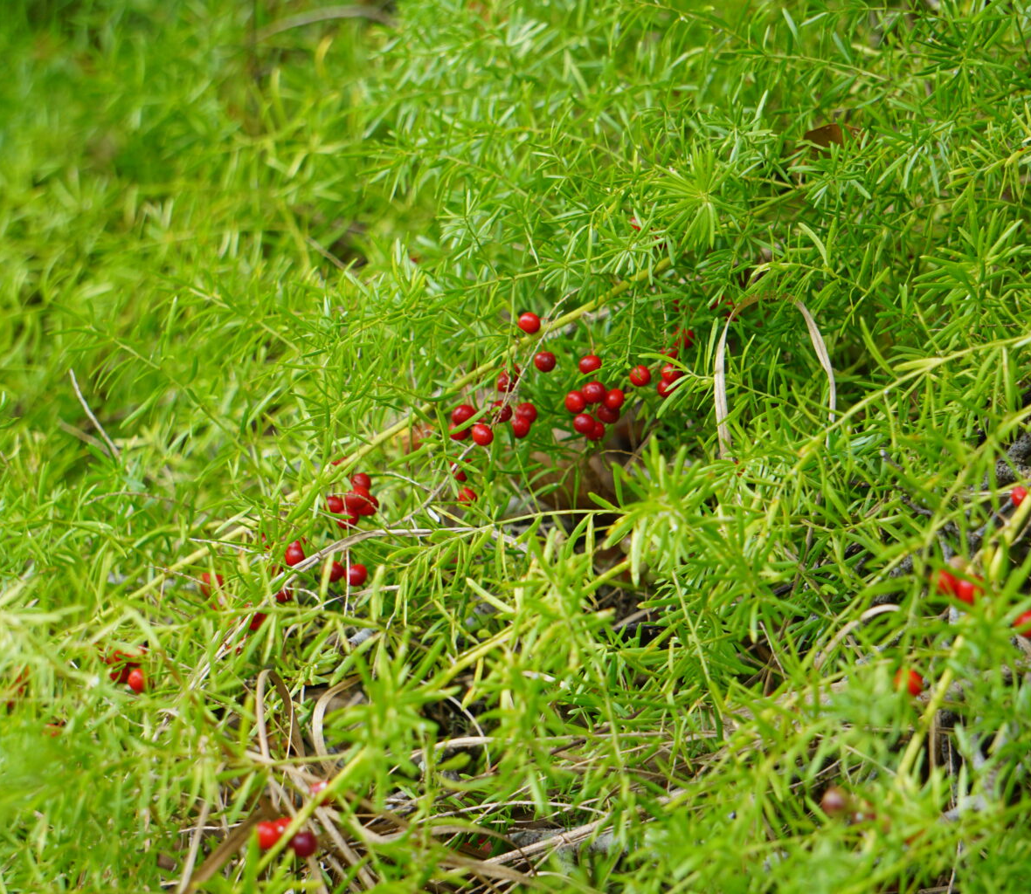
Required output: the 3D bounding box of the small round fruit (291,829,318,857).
[{"bbox_3d":[-0.063,0.118,2.030,0.007,0.007,0.007,0,33,0],"label":"small round fruit"}]

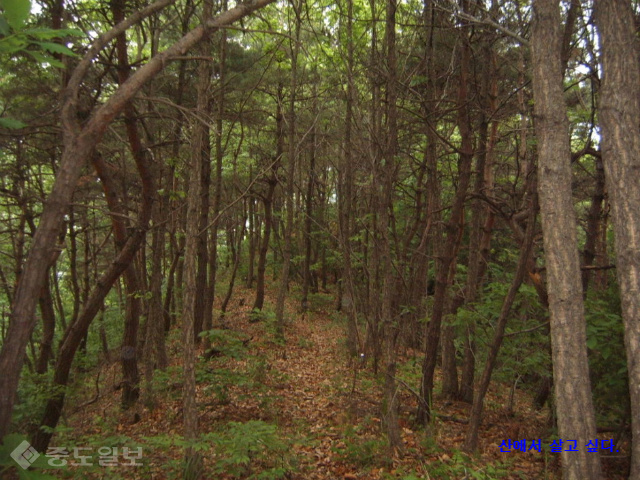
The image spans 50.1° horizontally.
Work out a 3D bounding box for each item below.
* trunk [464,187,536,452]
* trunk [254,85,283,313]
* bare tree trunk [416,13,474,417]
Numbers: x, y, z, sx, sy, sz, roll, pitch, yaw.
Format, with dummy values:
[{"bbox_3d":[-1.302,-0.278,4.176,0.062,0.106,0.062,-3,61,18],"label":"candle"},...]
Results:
[{"bbox_3d":[1.513,0.640,5.735,0.573,2.215,0.450,0,-7,0],"label":"trunk"},{"bbox_3d":[-1.153,-0.982,15.316,0.596,5.181,0.550,0,-7,0],"label":"trunk"},{"bbox_3d":[1.238,-0.288,6.751,0.544,4.112,0.450,0,-7,0],"label":"bare tree trunk"}]

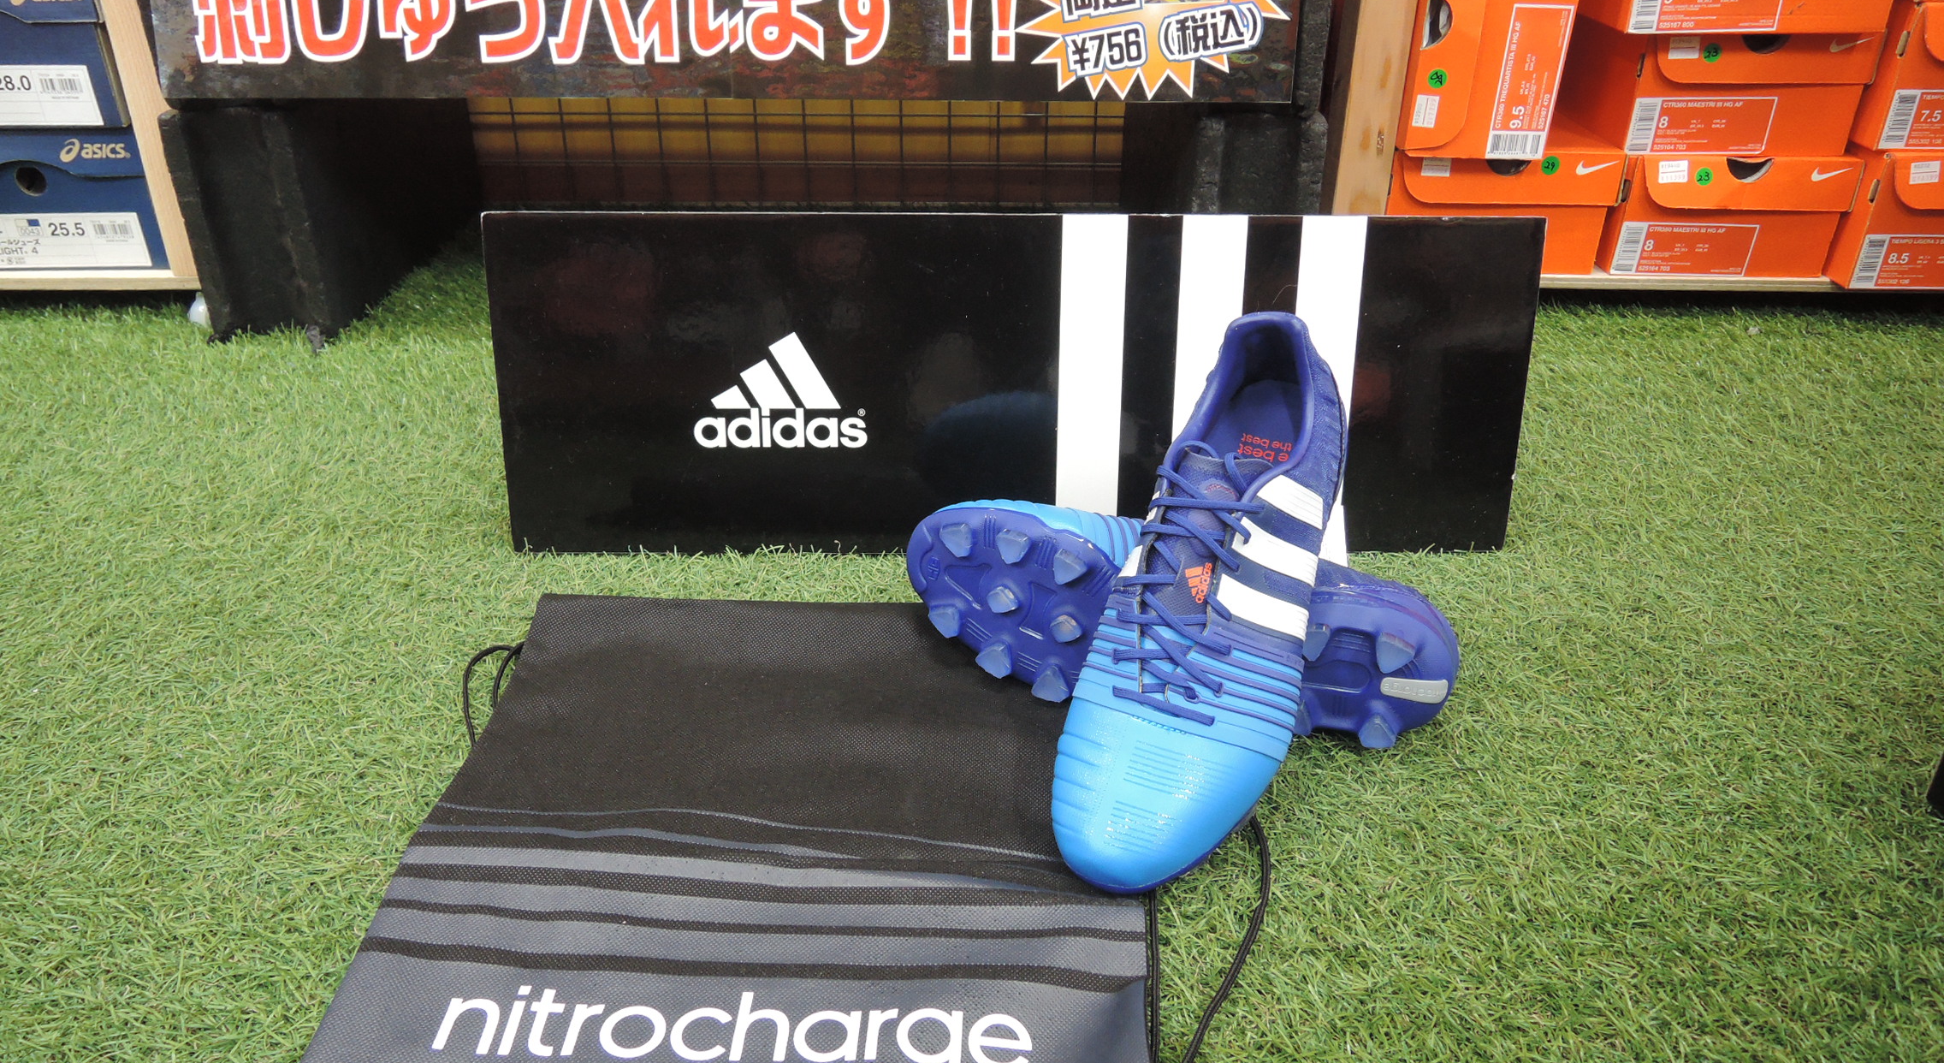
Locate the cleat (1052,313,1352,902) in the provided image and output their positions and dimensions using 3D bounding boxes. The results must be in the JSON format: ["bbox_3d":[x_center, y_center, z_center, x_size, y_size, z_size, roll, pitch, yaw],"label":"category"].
[{"bbox_3d":[0.107,0.027,0.613,0.102,0.109,0.285,9,51,26],"label":"cleat"}]

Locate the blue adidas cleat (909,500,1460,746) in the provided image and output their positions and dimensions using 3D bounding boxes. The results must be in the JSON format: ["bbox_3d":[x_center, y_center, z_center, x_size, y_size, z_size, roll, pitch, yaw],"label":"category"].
[{"bbox_3d":[0.108,0.039,0.716,0.285,0.102,0.109,11,17,14],"label":"blue adidas cleat"}]

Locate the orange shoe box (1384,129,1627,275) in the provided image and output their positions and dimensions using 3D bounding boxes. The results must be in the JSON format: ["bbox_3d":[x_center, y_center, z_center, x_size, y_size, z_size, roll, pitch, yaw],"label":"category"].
[{"bbox_3d":[0.505,-0.371,1.420,0.210,0.114,0.335,1,26,1],"label":"orange shoe box"}]

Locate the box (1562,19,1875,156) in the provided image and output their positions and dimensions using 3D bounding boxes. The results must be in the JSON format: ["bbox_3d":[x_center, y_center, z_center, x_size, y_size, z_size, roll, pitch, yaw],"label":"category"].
[{"bbox_3d":[0.739,-0.478,1.393,0.204,0.111,0.335,3,26,5],"label":"box"}]

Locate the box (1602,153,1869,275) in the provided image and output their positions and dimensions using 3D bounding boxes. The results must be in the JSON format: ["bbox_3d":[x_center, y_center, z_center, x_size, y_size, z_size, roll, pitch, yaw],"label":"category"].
[{"bbox_3d":[0.727,-0.366,1.416,0.206,0.110,0.335,2,26,3],"label":"box"}]

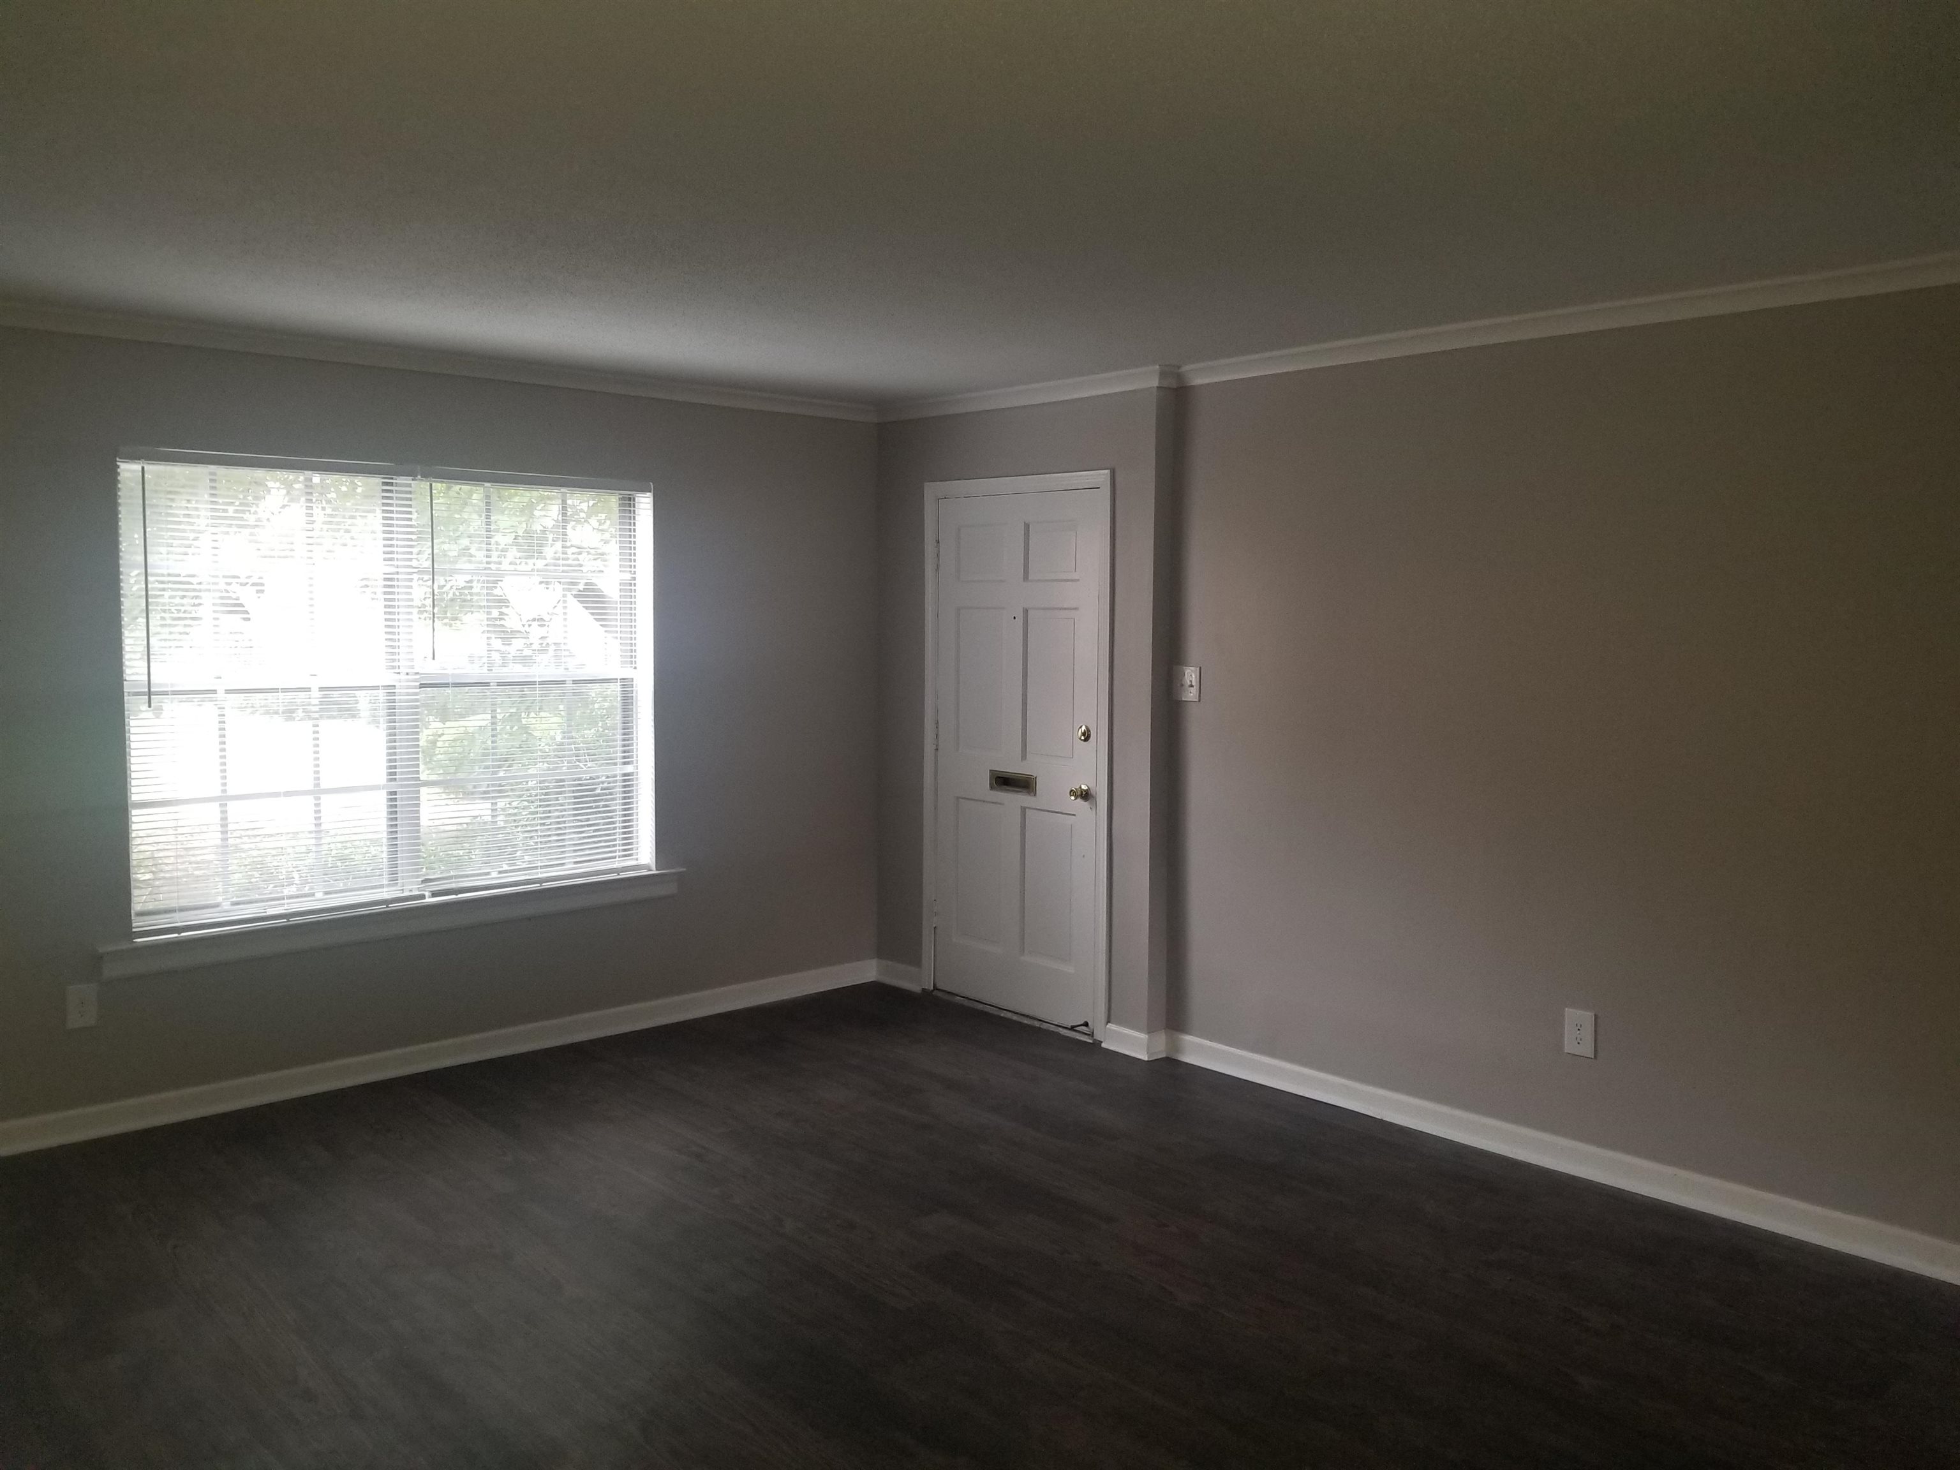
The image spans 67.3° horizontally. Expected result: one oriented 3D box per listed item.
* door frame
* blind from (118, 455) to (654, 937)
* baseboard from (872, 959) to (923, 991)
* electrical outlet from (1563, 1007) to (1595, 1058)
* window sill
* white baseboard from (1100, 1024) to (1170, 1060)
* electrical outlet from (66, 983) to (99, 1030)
[{"bbox_3d":[0.138,0.080,5.733,0.050,2.010,0.883,-4,7,-43],"label":"door frame"},{"bbox_3d":[-1.927,-0.166,5.024,1.769,1.460,0.110,-4,7,-41],"label":"blind"},{"bbox_3d":[-0.336,1.026,6.272,0.020,0.095,0.302,-4,7,-43],"label":"baseboard"},{"bbox_3d":[1.716,0.850,4.211,0.012,0.124,0.086,-4,7,-43],"label":"electrical outlet"},{"bbox_3d":[-1.905,0.624,5.063,1.972,0.104,0.110,-4,7,-41],"label":"window sill"},{"bbox_3d":[0.568,1.109,5.380,0.100,0.097,0.223,-4,7,-43],"label":"white baseboard"},{"bbox_3d":[-2.677,0.804,4.392,0.079,0.124,0.012,-4,7,-41],"label":"electrical outlet"}]

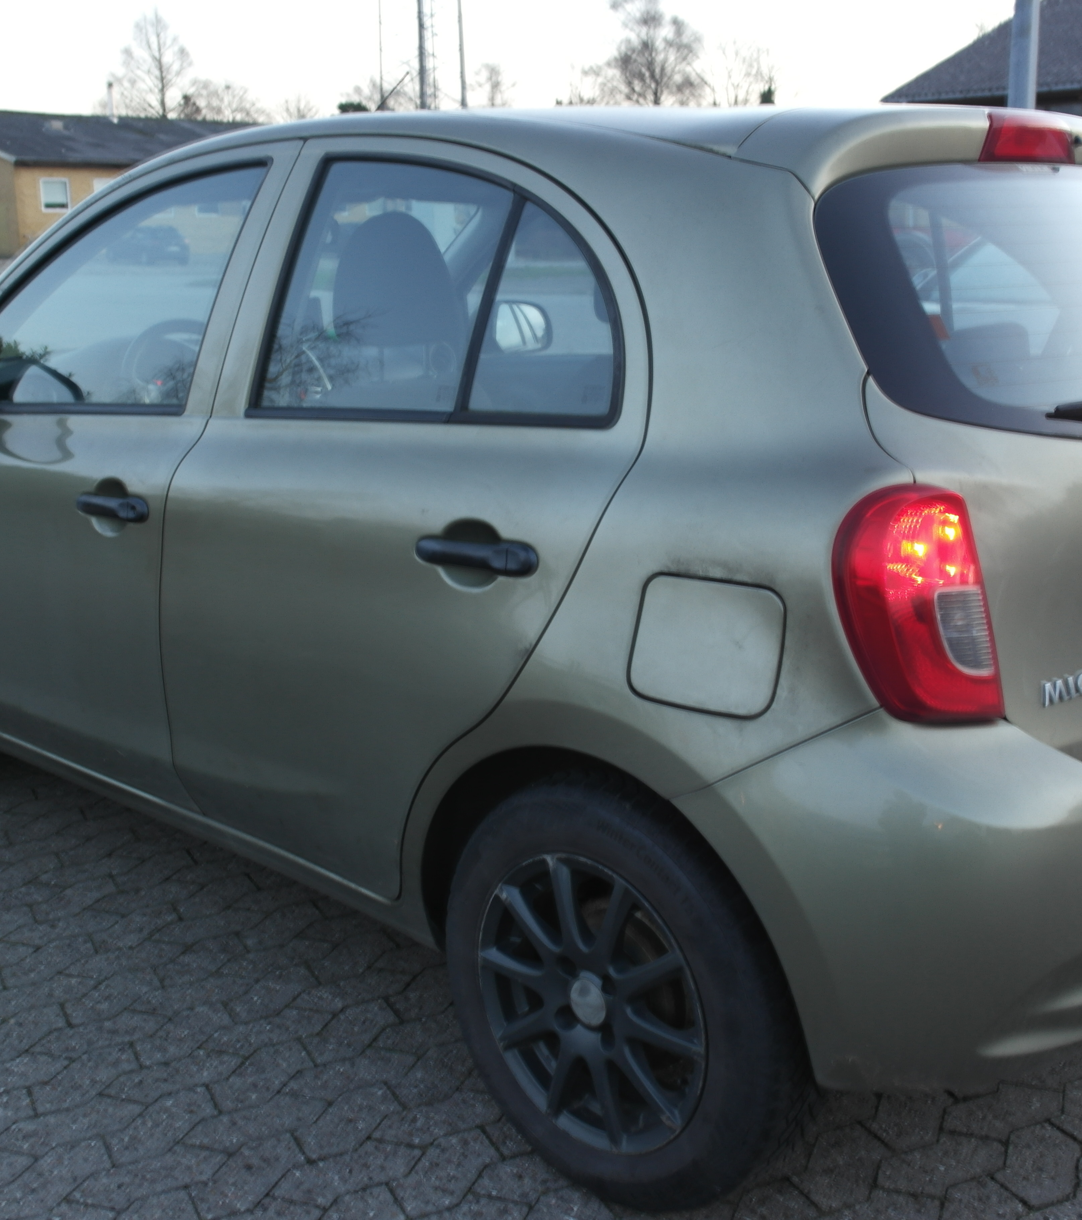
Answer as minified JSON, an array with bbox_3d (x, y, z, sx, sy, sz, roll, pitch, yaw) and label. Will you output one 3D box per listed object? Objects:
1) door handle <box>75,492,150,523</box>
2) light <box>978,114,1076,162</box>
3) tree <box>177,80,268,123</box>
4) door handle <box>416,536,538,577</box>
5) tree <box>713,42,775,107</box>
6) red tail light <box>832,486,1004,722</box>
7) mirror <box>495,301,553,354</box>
[{"bbox_3d":[-0.762,-0.183,2.710,0.225,0.046,0.047,12,18,43],"label":"door handle"},{"bbox_3d":[0.720,-0.697,2.268,0.055,0.067,0.295,12,18,43],"label":"light"},{"bbox_3d":[-17.144,-24.111,82.000,4.596,8.845,4.596,-3,14,-11],"label":"tree"},{"bbox_3d":[-0.085,-0.077,2.038,0.225,0.055,0.050,12,18,43],"label":"door handle"},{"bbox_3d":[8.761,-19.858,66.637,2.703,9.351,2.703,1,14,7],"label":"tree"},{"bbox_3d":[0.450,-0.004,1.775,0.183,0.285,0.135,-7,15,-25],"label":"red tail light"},{"bbox_3d":[-0.065,-0.795,4.269,0.120,0.155,0.200,12,18,43],"label":"mirror"}]

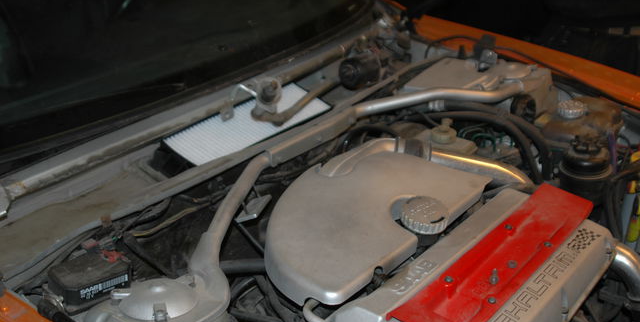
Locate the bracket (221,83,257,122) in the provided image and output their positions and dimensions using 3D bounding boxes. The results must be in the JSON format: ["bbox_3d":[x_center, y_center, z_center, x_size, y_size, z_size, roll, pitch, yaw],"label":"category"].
[{"bbox_3d":[-0.162,-0.116,1.480,0.050,0.064,0.055,23,36,35],"label":"bracket"}]

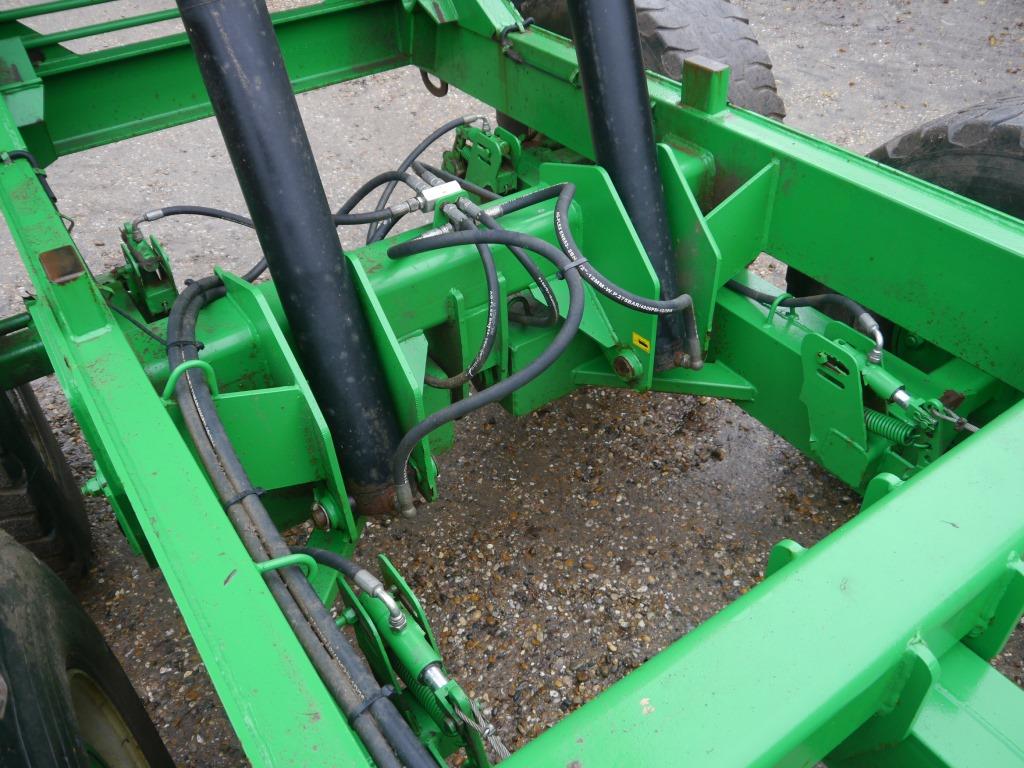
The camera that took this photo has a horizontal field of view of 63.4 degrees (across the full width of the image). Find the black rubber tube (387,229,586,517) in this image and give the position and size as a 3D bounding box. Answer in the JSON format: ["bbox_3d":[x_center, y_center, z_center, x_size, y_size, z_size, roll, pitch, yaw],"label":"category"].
[{"bbox_3d":[-0.114,-0.055,1.344,0.316,0.399,0.370,-25,46,-25],"label":"black rubber tube"}]

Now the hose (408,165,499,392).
[{"bbox_3d":[-0.153,-0.185,1.510,0.169,0.278,0.365,-25,46,-25],"label":"hose"}]

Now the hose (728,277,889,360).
[{"bbox_3d":[0.525,-0.146,1.500,0.050,0.109,0.355,-25,46,-25],"label":"hose"}]

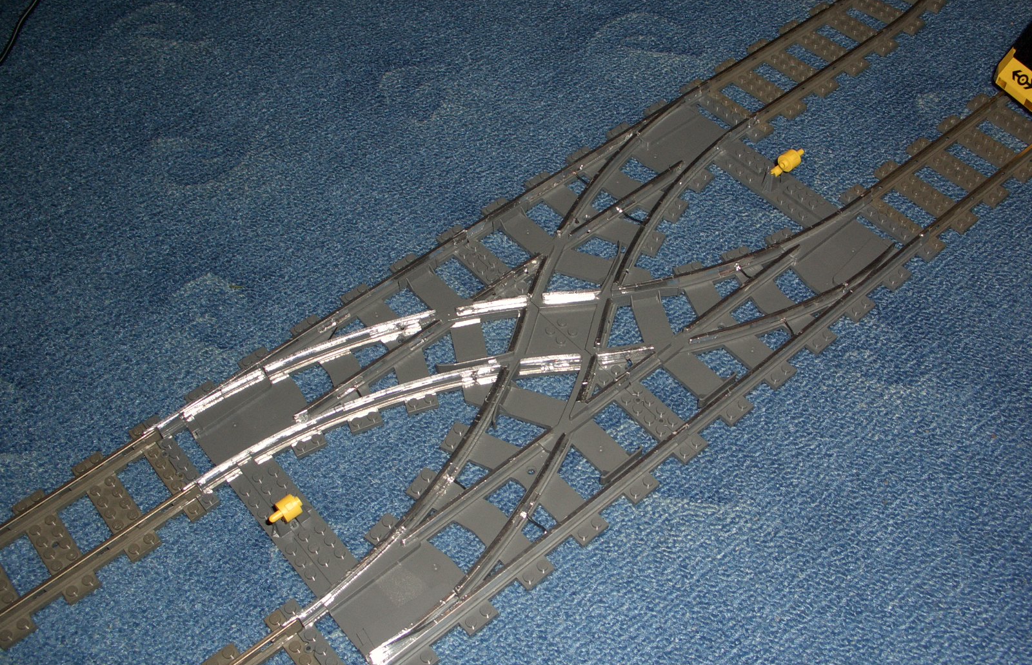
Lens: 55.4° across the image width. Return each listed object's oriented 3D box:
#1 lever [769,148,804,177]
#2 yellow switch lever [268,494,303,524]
[{"bbox_3d":[0.154,-0.096,0.561,0.016,0.024,0.011,-34,83,-22],"label":"lever"},{"bbox_3d":[-0.104,0.082,0.443,0.016,0.024,0.011,-34,83,-22],"label":"yellow switch lever"}]

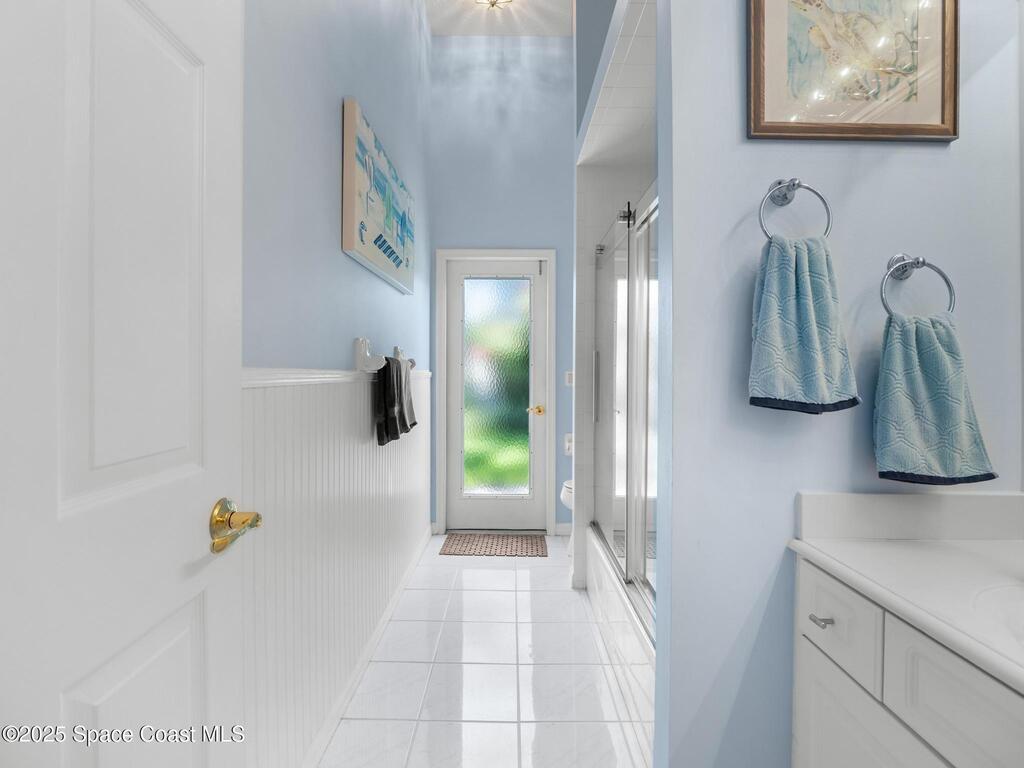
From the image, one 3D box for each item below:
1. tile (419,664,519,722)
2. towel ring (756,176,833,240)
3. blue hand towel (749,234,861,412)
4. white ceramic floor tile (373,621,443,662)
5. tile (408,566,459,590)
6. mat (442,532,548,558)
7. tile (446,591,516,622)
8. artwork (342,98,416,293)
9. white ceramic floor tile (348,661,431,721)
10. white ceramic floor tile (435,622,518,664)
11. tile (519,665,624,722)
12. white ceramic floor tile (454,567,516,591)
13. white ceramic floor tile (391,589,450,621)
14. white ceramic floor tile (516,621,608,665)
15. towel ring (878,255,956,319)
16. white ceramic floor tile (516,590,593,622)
[{"bbox_3d":[-0.149,1.168,1.801,0.345,0.010,0.325,0,1,0],"label":"tile"},{"bbox_3d":[0.660,-0.386,1.120,0.173,0.184,0.075,0,2,0],"label":"towel ring"},{"bbox_3d":[0.609,-0.123,0.985,0.226,0.360,0.070,0,1,0],"label":"blue hand towel"},{"bbox_3d":[-0.458,1.157,2.126,0.270,0.010,0.325,0,1,0],"label":"white ceramic floor tile"},{"bbox_3d":[-0.459,1.133,2.750,0.264,0.010,0.317,0,2,0],"label":"tile"},{"bbox_3d":[-0.114,1.104,3.274,0.707,0.012,0.390,0,2,0],"label":"mat"},{"bbox_3d":[-0.151,1.146,2.433,0.351,0.010,0.317,0,2,0],"label":"tile"},{"bbox_3d":[-0.567,-0.741,2.137,0.045,0.525,0.970,0,1,0],"label":"artwork"},{"bbox_3d":[-0.458,1.166,1.801,0.270,0.010,0.325,0,1,0],"label":"white ceramic floor tile"},{"bbox_3d":[-0.151,1.157,2.116,0.351,0.010,0.317,0,2,0],"label":"white ceramic floor tile"},{"bbox_3d":[0.201,1.171,1.800,0.351,0.010,0.317,0,2,0],"label":"tile"},{"bbox_3d":[-0.151,1.134,2.751,0.351,0.010,0.317,0,2,0],"label":"white ceramic floor tile"},{"bbox_3d":[-0.458,1.149,2.450,0.270,0.010,0.325,0,1,0],"label":"white ceramic floor tile"},{"bbox_3d":[0.201,1.162,2.126,0.345,0.010,0.325,0,1,0],"label":"white ceramic floor tile"},{"bbox_3d":[0.860,-0.192,1.005,0.160,0.175,0.065,0,1,0],"label":"towel ring"},{"bbox_3d":[0.200,1.148,2.434,0.351,0.010,0.317,0,2,0],"label":"white ceramic floor tile"}]

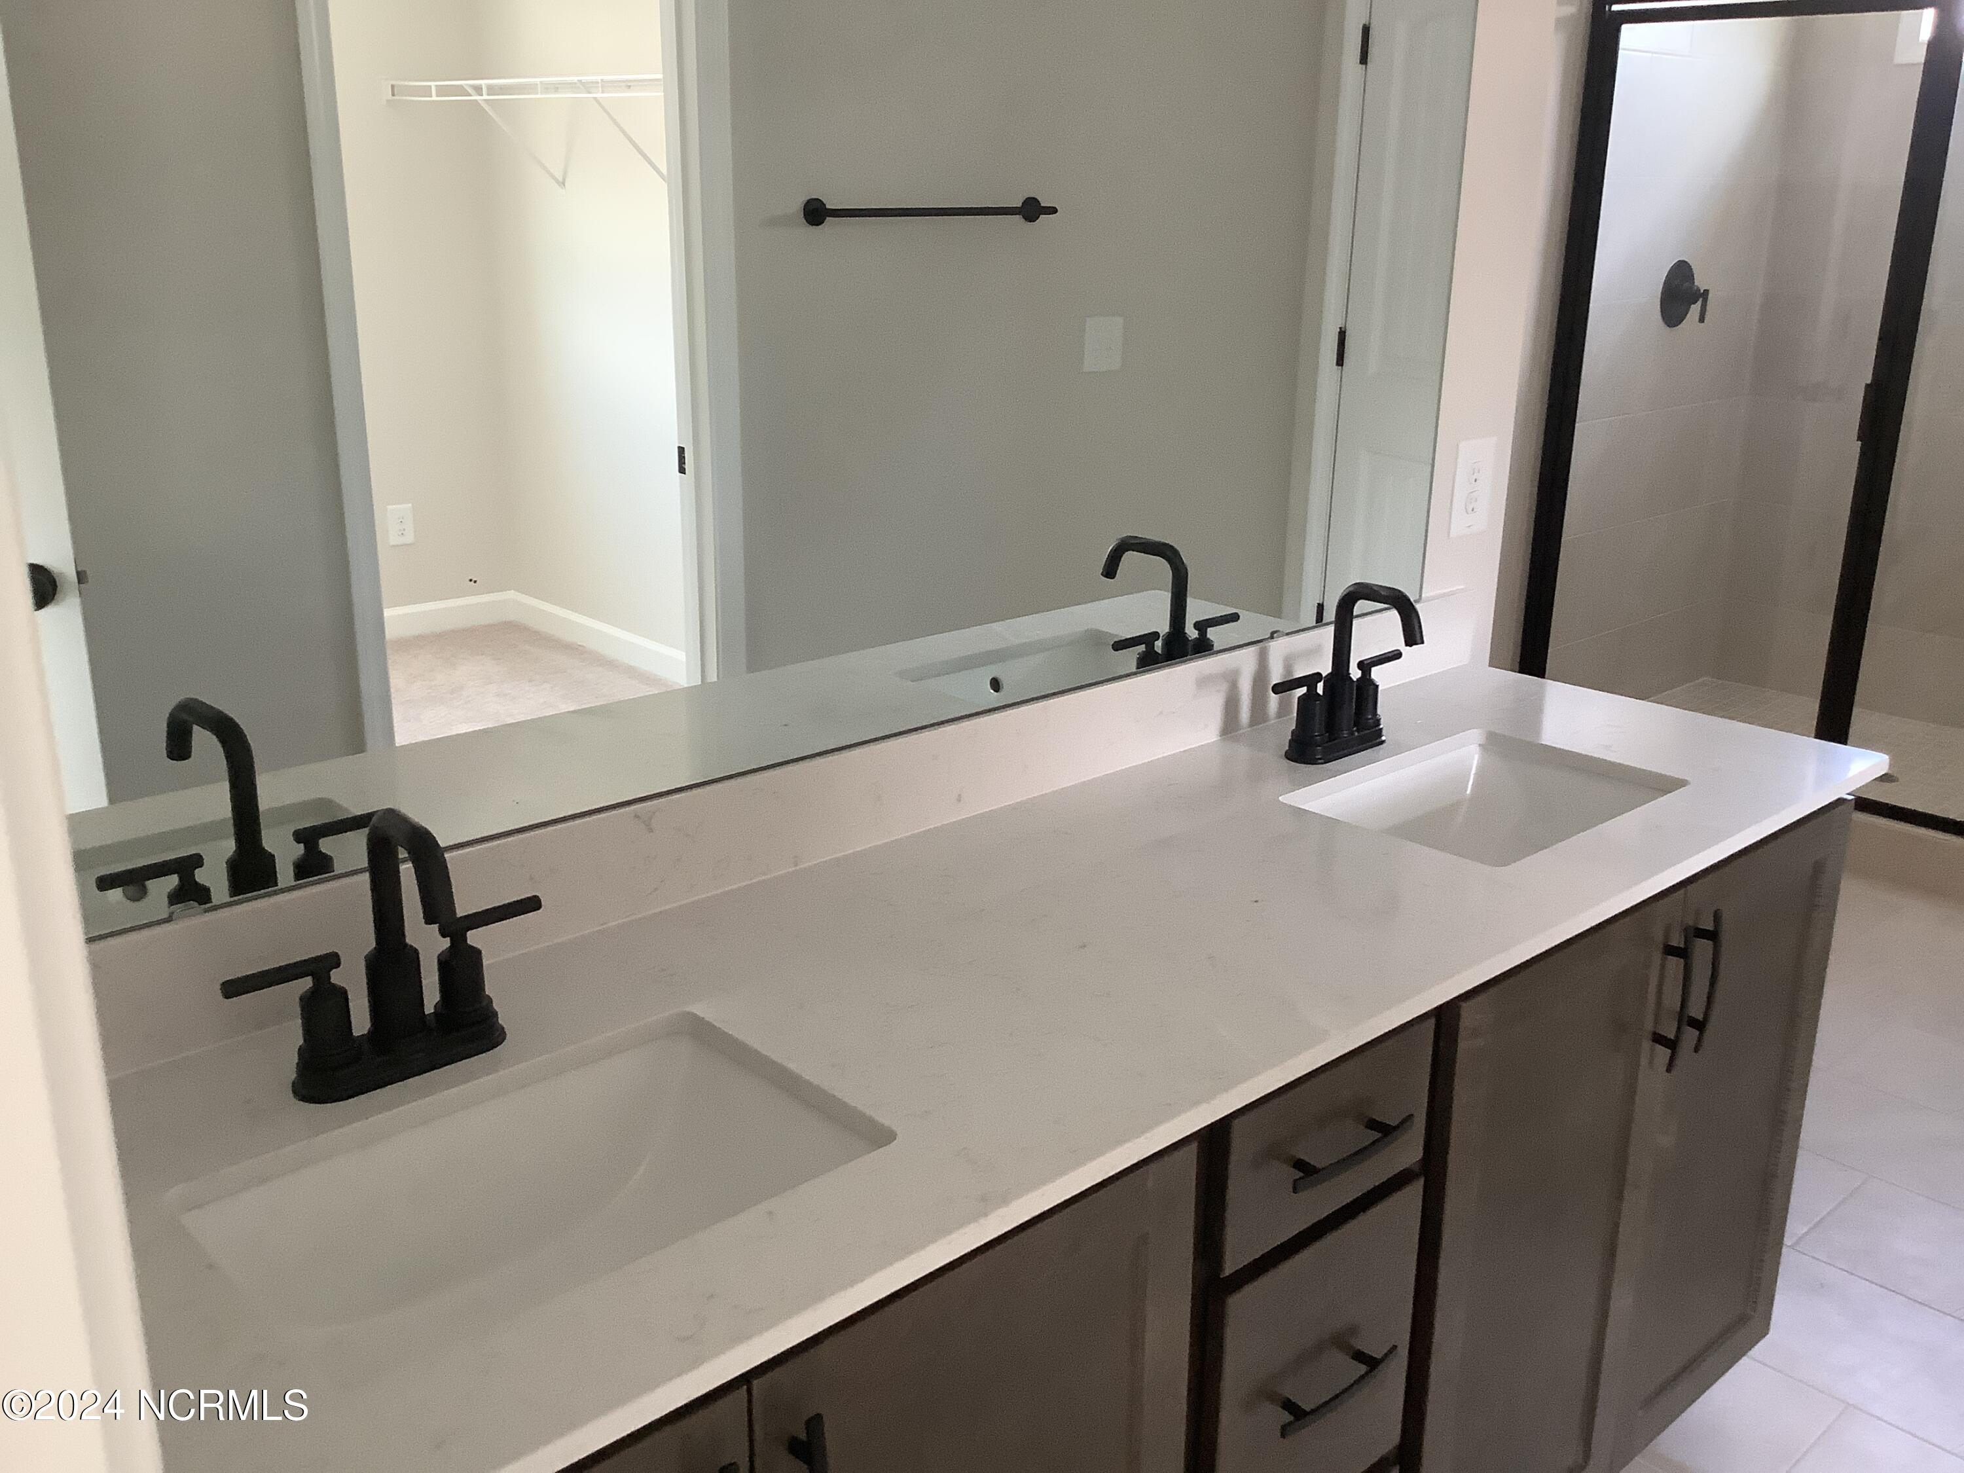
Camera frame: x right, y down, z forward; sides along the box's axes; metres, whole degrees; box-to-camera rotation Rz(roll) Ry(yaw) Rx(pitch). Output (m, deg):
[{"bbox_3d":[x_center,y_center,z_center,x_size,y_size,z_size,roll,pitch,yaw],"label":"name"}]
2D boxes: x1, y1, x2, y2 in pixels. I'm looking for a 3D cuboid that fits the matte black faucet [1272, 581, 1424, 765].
[{"bbox_3d":[0.437,-0.073,1.958,0.244,0.193,0.148,-15,23,-41],"label":"matte black faucet"}]

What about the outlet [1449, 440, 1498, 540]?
[{"bbox_3d":[0.649,-0.329,2.323,0.086,0.122,0.009,-15,23,-41],"label":"outlet"}]

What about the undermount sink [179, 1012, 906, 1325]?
[{"bbox_3d":[-0.284,0.350,1.153,0.410,0.160,0.272,-15,23,-41],"label":"undermount sink"}]

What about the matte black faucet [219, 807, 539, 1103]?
[{"bbox_3d":[-0.389,0.146,1.210,0.236,0.195,0.148,-15,23,-41],"label":"matte black faucet"}]

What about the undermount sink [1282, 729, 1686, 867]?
[{"bbox_3d":[0.536,0.134,1.893,0.400,0.160,0.277,-15,23,-41],"label":"undermount sink"}]

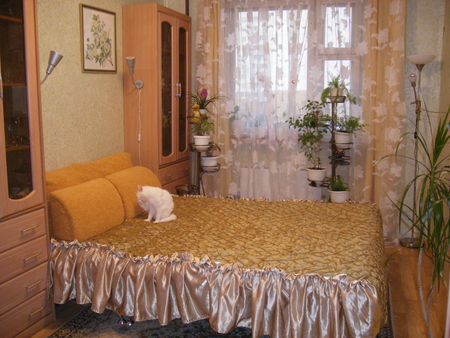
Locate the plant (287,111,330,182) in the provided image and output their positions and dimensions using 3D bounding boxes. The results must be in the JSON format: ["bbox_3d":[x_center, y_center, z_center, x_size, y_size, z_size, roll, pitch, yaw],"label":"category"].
[{"bbox_3d":[0.779,-0.238,4.246,0.398,0.753,0.369,4,10,18],"label":"plant"}]

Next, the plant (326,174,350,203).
[{"bbox_3d":[1.046,0.187,4.195,0.213,0.270,0.213,4,10,18],"label":"plant"}]

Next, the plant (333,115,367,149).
[{"bbox_3d":[1.130,-0.330,4.114,0.298,0.312,0.284,4,10,18],"label":"plant"}]

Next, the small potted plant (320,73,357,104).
[{"bbox_3d":[1.030,-0.714,4.115,0.312,0.263,0.284,4,10,18],"label":"small potted plant"}]

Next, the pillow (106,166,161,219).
[{"bbox_3d":[-0.721,0.175,3.610,0.256,0.305,0.582,4,10,18],"label":"pillow"}]

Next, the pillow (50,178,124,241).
[{"bbox_3d":[-0.906,0.261,3.088,0.248,0.305,0.540,4,10,18],"label":"pillow"}]

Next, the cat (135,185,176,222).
[{"bbox_3d":[-0.505,0.244,3.346,0.284,0.263,0.185,0,9,-3],"label":"cat"}]

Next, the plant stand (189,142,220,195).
[{"bbox_3d":[-0.214,0.185,4.692,0.312,0.923,0.312,4,10,18],"label":"plant stand"}]

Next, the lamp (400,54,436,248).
[{"bbox_3d":[1.821,-0.158,4.325,0.284,1.782,0.284,4,10,18],"label":"lamp"}]

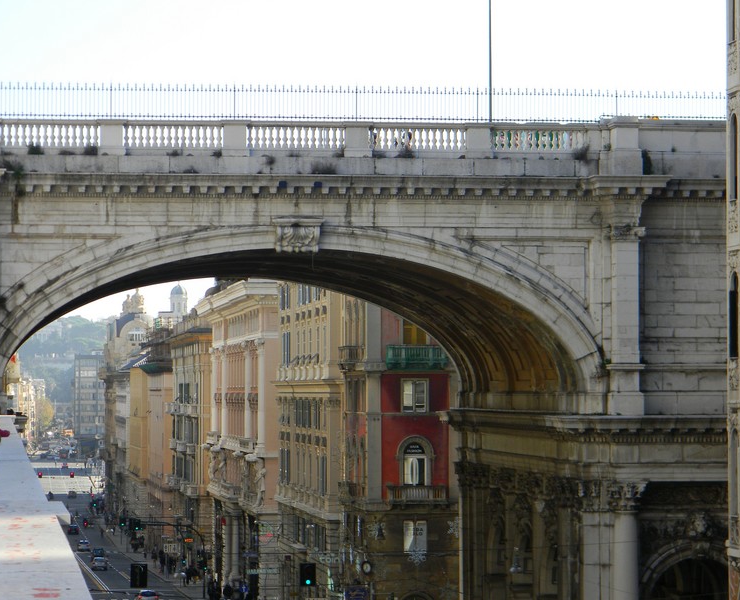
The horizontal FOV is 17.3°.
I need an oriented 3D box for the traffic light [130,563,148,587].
[{"bbox_3d":[-10.164,12.148,107.000,0.700,1.020,0.400,0,-2,-9],"label":"traffic light"}]

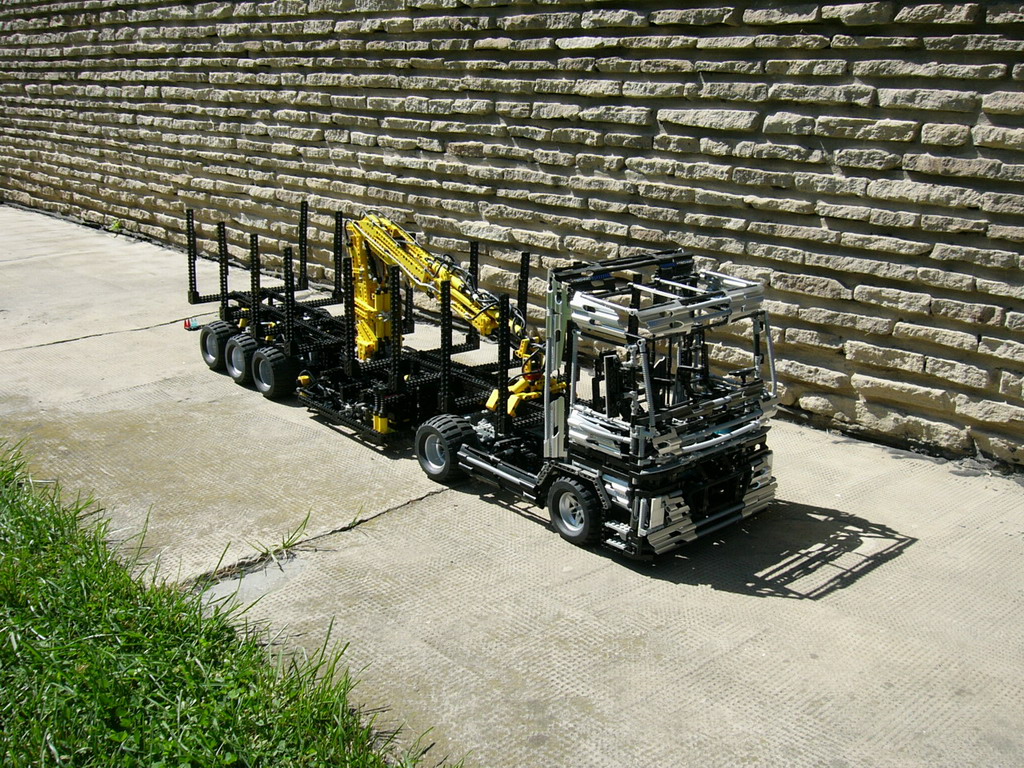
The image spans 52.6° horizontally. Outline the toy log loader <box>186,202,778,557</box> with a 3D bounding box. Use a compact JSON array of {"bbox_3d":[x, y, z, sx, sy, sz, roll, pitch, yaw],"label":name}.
[{"bbox_3d":[-0.154,-0.106,1.849,0.302,0.377,1.327,-14,22,-40],"label":"toy log loader"}]

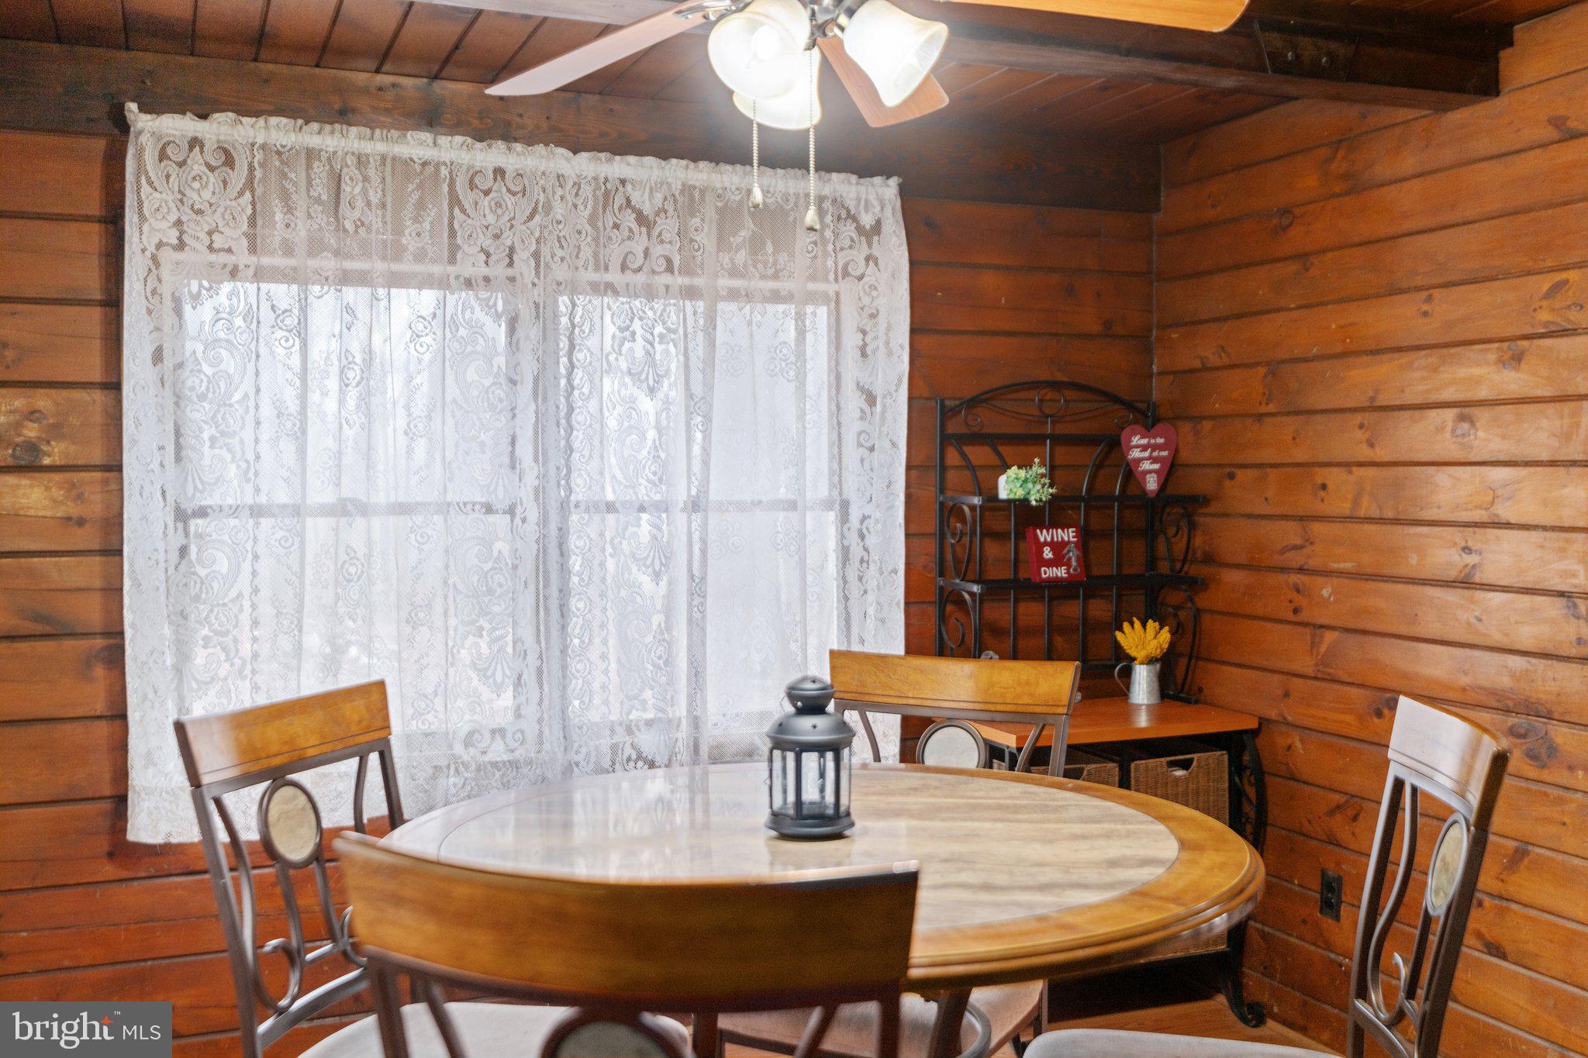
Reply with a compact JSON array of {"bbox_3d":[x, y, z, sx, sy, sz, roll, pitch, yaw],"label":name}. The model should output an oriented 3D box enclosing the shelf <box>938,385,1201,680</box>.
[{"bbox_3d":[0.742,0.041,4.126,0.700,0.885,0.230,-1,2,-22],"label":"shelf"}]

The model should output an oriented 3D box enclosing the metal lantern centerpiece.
[{"bbox_3d":[0.024,0.311,2.155,0.123,0.212,0.123,0,2,0],"label":"metal lantern centerpiece"}]

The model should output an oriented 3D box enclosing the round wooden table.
[{"bbox_3d":[0.032,0.873,2.131,1.180,0.910,1.180,0,2,0],"label":"round wooden table"}]

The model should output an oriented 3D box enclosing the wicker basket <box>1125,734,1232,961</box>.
[{"bbox_3d":[0.915,0.823,4.068,0.295,0.500,0.340,-1,2,-22],"label":"wicker basket"}]

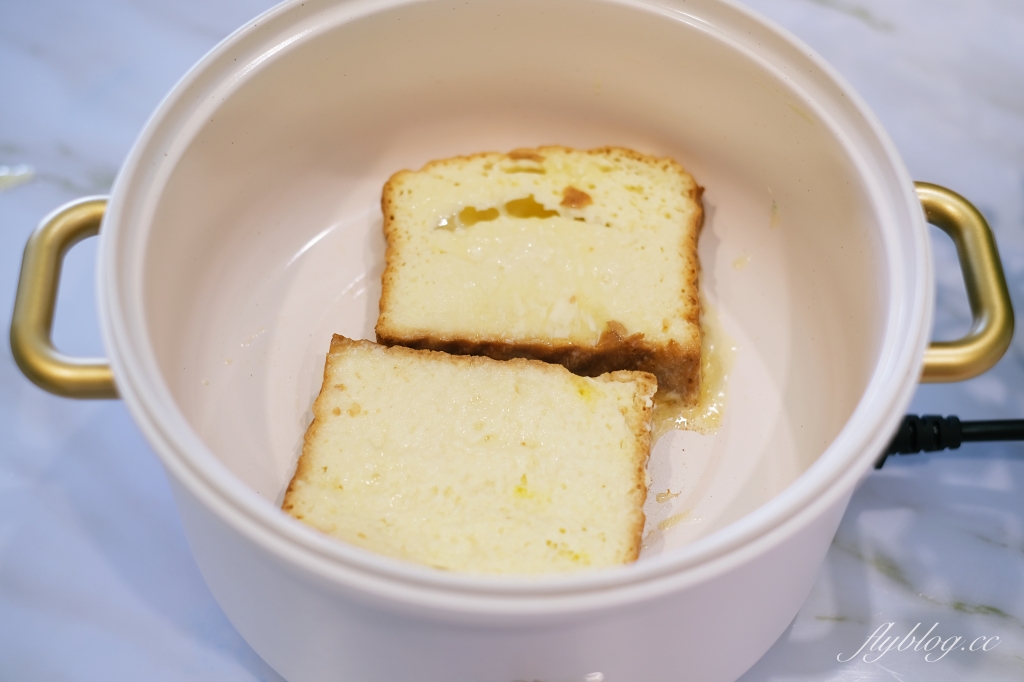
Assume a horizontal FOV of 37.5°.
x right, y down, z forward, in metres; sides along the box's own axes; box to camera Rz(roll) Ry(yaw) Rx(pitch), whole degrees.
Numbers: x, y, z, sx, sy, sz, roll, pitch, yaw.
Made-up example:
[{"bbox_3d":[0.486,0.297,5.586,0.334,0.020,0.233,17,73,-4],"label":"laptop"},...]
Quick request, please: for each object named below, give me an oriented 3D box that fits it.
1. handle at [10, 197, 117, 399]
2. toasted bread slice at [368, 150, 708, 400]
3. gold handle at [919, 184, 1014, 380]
[{"bbox_3d":[-0.142,-0.015,0.490,0.038,0.013,0.079,-1,56,-2],"label":"handle"},{"bbox_3d":[0.010,-0.026,0.558,0.114,0.036,0.089,2,56,0],"label":"toasted bread slice"},{"bbox_3d":[0.144,-0.021,0.501,0.038,0.013,0.079,-1,56,-2],"label":"gold handle"}]

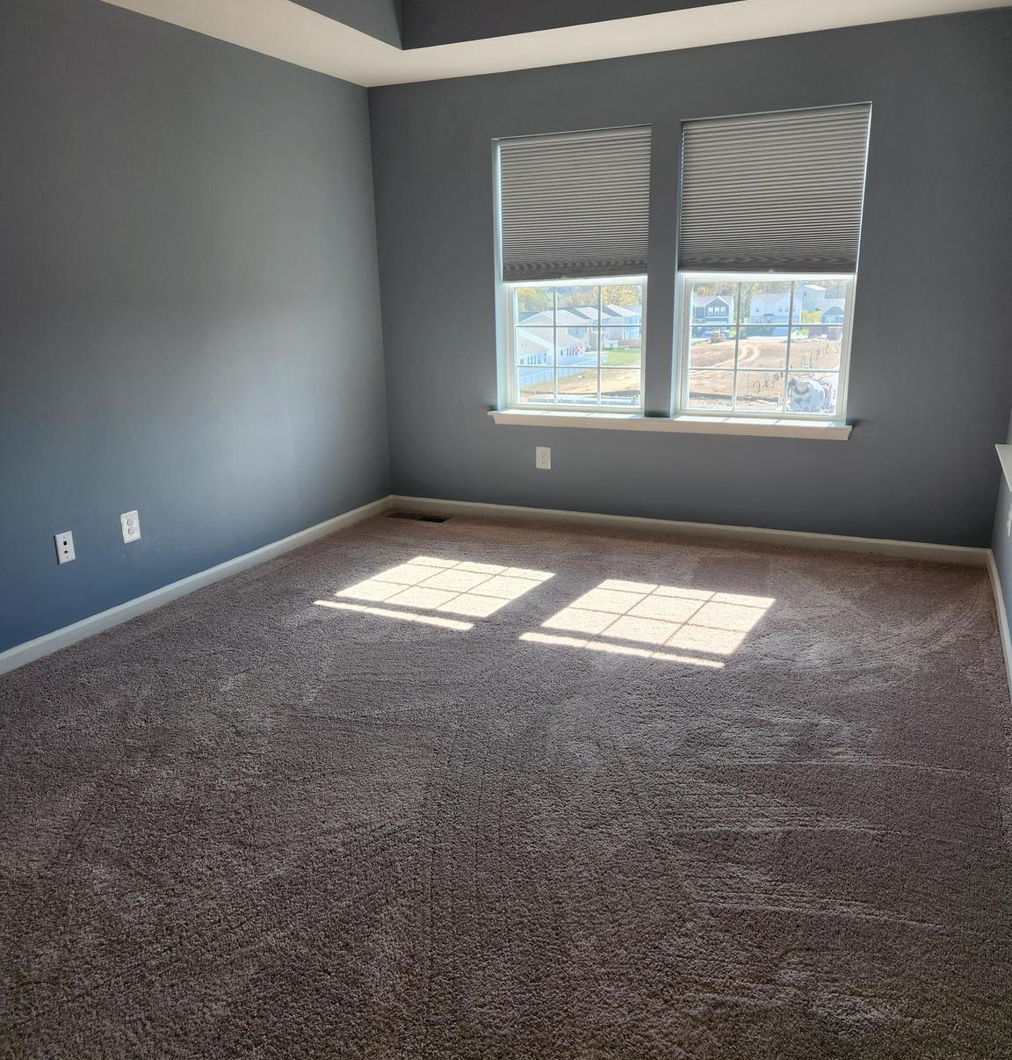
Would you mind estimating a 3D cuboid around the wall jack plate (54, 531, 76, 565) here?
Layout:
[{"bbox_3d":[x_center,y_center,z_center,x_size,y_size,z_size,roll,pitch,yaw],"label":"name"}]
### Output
[{"bbox_3d":[-1.724,0.069,3.520,0.007,0.118,0.075,6,17,24],"label":"wall jack plate"}]

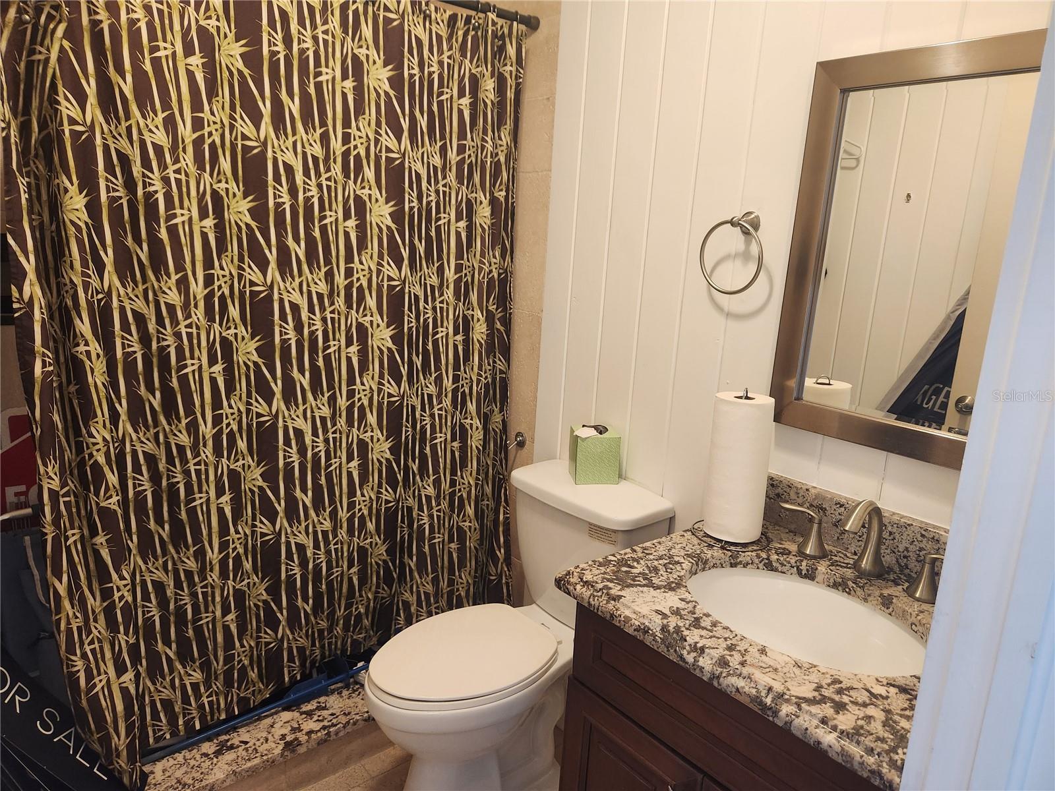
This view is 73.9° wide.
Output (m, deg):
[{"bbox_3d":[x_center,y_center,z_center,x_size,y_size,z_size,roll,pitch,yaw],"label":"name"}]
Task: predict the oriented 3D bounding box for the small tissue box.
[{"bbox_3d":[0.173,0.156,1.830,0.110,0.127,0.107,1,13,-8],"label":"small tissue box"}]

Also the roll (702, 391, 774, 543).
[{"bbox_3d":[0.420,0.140,1.395,0.113,0.278,0.113,3,13,-1],"label":"roll"}]

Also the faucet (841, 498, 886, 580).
[{"bbox_3d":[0.601,0.256,1.252,0.155,0.150,0.055,-7,16,-39],"label":"faucet"}]

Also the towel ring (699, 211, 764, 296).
[{"bbox_3d":[0.447,-0.304,1.495,0.067,0.175,0.156,-7,16,-39],"label":"towel ring"}]

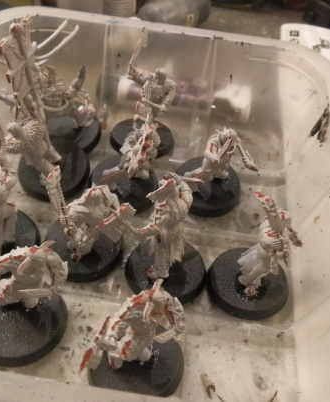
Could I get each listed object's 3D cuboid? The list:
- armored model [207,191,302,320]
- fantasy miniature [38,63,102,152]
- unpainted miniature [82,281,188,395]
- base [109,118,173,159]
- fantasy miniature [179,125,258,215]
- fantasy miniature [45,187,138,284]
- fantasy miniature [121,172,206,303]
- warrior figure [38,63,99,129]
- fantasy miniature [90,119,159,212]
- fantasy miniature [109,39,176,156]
[{"bbox_3d":[0.034,0.017,0.150,0.032,0.044,0.032,31,52,19],"label":"armored model"},{"bbox_3d":[-0.046,-0.048,0.203,0.032,0.035,0.032,-15,52,-19],"label":"fantasy miniature"},{"bbox_3d":[-0.008,0.037,0.132,0.033,0.037,0.033,4,48,-4],"label":"unpainted miniature"},{"bbox_3d":[-0.011,-0.032,0.215,0.032,0.004,0.032,4,48,-4],"label":"base"},{"bbox_3d":[0.023,-0.017,0.187,0.032,0.032,0.033,-27,57,-27],"label":"fantasy miniature"},{"bbox_3d":[-0.029,0.005,0.156,0.033,0.039,0.032,10,48,2],"label":"fantasy miniature"},{"bbox_3d":[0.001,0.010,0.151,0.033,0.047,0.033,-18,53,-21],"label":"fantasy miniature"},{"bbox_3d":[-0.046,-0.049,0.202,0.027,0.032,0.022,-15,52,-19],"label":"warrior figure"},{"bbox_3d":[-0.016,-0.018,0.182,0.032,0.033,0.032,-7,50,-13],"label":"fantasy miniature"},{"bbox_3d":[-0.009,-0.047,0.197,0.032,0.050,0.032,10,48,2],"label":"fantasy miniature"}]

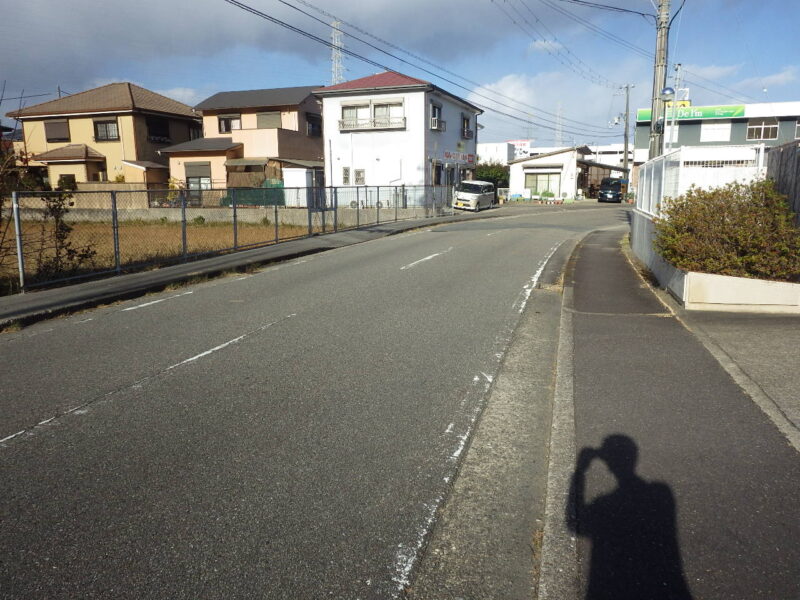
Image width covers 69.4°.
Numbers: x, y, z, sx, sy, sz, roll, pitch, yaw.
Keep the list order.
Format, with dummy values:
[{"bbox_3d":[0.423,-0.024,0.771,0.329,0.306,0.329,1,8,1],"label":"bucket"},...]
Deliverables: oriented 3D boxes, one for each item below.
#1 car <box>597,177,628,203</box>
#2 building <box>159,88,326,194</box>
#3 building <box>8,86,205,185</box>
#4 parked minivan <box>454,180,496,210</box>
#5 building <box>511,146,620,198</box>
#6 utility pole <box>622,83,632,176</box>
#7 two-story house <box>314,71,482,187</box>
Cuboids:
[{"bbox_3d":[15.788,-8.238,43.327,1.720,1.780,4.500,4,12,21],"label":"car"},{"bbox_3d":[-9.289,-9.934,37.698,9.000,7.440,8.200,4,12,20],"label":"building"},{"bbox_3d":[-19.927,-11.115,41.279,10.300,8.430,10.000,4,12,20],"label":"building"},{"bbox_3d":[4.330,-6.076,33.664,1.480,1.670,3.400,6,13,25],"label":"parked minivan"},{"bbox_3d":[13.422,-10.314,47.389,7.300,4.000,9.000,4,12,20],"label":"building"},{"bbox_3d":[18.144,-12.686,46.406,0.360,9.080,0.360,4,12,20],"label":"utility pole"},{"bbox_3d":[0.425,-9.970,36.879,6.800,7.930,11.600,4,12,20],"label":"two-story house"}]

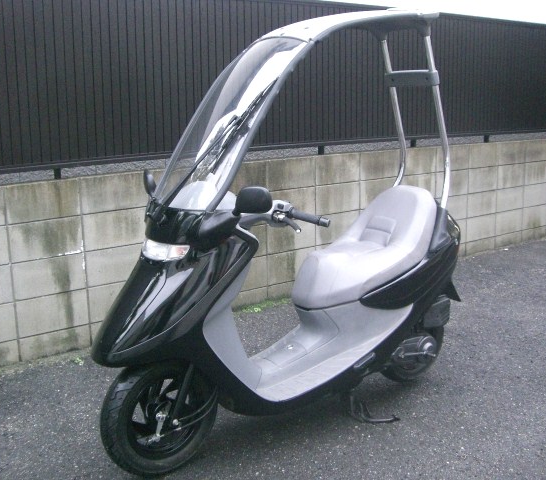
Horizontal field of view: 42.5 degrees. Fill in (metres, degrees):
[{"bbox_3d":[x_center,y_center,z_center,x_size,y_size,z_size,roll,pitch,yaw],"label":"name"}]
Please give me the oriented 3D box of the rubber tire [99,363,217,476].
[{"bbox_3d":[-0.393,0.616,2.490,0.462,0.462,0.105,-9,15,-36],"label":"rubber tire"}]

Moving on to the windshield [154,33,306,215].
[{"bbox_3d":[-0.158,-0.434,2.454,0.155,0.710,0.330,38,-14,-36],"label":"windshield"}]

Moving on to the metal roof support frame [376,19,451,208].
[{"bbox_3d":[0.615,-0.521,3.023,0.210,0.780,0.300,-9,15,-36],"label":"metal roof support frame"}]

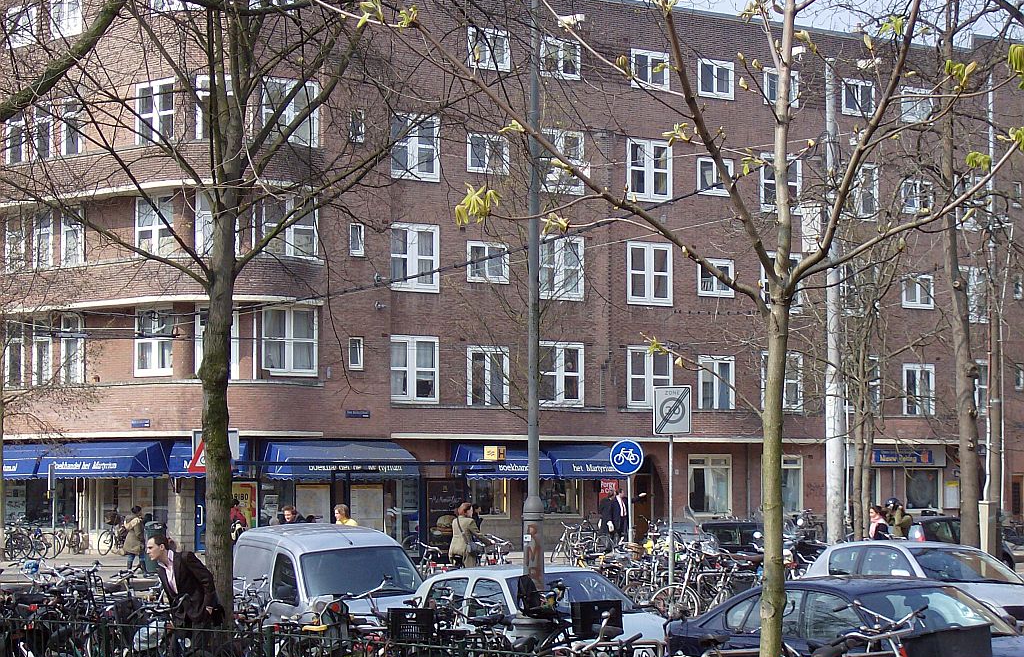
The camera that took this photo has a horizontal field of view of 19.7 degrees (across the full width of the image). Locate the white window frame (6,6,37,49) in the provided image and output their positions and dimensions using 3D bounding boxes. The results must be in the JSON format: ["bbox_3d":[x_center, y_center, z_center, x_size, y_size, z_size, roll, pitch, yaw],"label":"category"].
[{"bbox_3d":[-13.795,-8.498,83.051,0.120,1.119,1.482,3,-4,-43],"label":"white window frame"}]

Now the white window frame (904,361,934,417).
[{"bbox_3d":[13.146,1.969,95.253,1.580,1.650,0.150,3,-4,-42],"label":"white window frame"}]

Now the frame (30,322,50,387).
[{"bbox_3d":[-12.971,0.704,81.451,0.150,1.820,0.980,3,-4,-42],"label":"frame"}]

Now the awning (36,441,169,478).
[{"bbox_3d":[-11.268,3.634,81.284,1.450,0.992,4.369,3,-4,-42],"label":"awning"}]

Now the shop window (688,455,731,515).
[{"bbox_3d":[5.952,4.700,88.581,1.860,1.790,0.150,3,-4,-42],"label":"shop window"}]

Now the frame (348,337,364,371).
[{"bbox_3d":[-4.151,0.691,78.925,0.489,0.860,0.120,3,-4,-43],"label":"frame"}]

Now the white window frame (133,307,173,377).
[{"bbox_3d":[-9.559,0.372,79.121,0.120,1.844,1.878,3,-4,-43],"label":"white window frame"}]

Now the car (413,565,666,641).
[{"bbox_3d":[0.378,3.038,29.022,1.630,1.400,3.710,2,-3,-28],"label":"car"}]

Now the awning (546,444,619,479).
[{"bbox_3d":[2.095,3.977,87.832,2.875,1.031,0.900,3,-4,-42],"label":"awning"}]

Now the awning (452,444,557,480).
[{"bbox_3d":[-0.198,3.727,82.232,3.349,0.957,0.650,3,-4,-43],"label":"awning"}]

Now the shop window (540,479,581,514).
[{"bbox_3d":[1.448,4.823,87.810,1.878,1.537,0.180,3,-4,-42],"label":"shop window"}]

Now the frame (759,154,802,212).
[{"bbox_3d":[8.333,-4.443,91.191,1.860,1.790,0.150,3,-4,-42],"label":"frame"}]

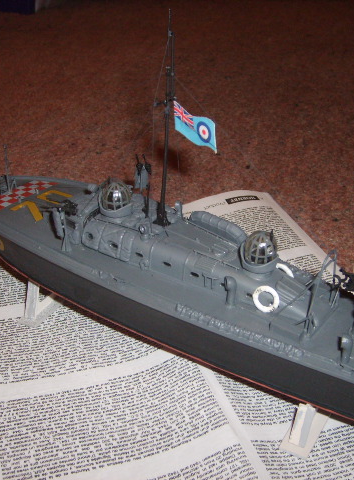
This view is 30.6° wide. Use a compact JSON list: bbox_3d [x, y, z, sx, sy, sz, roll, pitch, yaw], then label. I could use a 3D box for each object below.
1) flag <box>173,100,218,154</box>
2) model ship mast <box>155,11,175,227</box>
[{"bbox_3d":[0.007,-0.047,0.270,0.025,0.015,0.005,27,37,37],"label":"flag"},{"bbox_3d":[-0.005,-0.047,0.274,0.007,0.096,0.014,20,33,29],"label":"model ship mast"}]

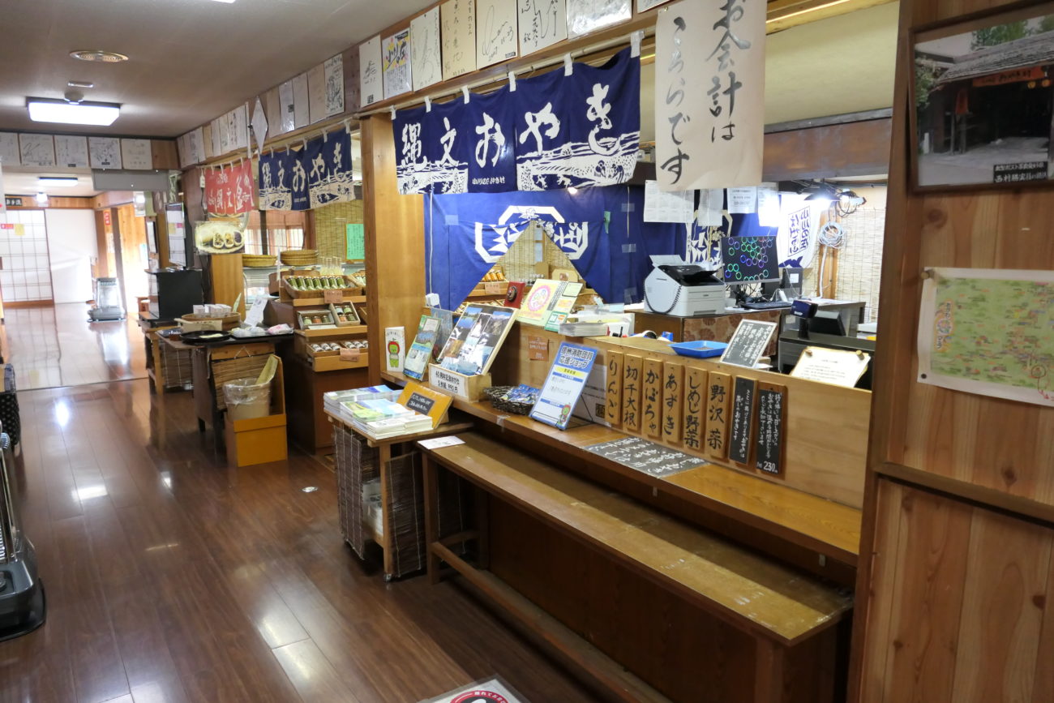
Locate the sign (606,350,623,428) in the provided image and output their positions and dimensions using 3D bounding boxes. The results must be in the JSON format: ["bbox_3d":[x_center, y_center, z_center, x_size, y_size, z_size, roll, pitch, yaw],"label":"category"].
[{"bbox_3d":[0.308,0.127,2.523,0.020,0.255,0.079,-7,12,-34],"label":"sign"}]

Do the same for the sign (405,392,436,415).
[{"bbox_3d":[-0.458,0.227,3.158,0.174,0.066,0.008,11,-20,49],"label":"sign"}]

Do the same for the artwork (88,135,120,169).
[{"bbox_3d":[-3.838,-1.804,6.671,0.243,0.272,0.018,-7,12,-34],"label":"artwork"}]

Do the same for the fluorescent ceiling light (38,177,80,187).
[{"bbox_3d":[-5.388,-1.950,8.434,0.373,0.075,0.418,-7,12,-34],"label":"fluorescent ceiling light"}]

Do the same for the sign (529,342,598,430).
[{"bbox_3d":[0.133,0.118,2.616,0.018,0.304,0.218,27,-8,-35],"label":"sign"}]

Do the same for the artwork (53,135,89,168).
[{"bbox_3d":[-4.054,-1.785,6.521,0.243,0.266,0.018,-7,12,-34],"label":"artwork"}]

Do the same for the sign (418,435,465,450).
[{"bbox_3d":[-0.342,0.368,2.968,0.165,0.004,0.112,-6,11,-29],"label":"sign"}]

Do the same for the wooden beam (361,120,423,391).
[{"bbox_3d":[-0.646,-0.131,3.675,0.254,1.985,0.149,-7,12,-34],"label":"wooden beam"}]

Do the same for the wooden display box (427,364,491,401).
[{"bbox_3d":[-0.280,0.126,3.089,0.117,0.111,0.326,-7,12,-35],"label":"wooden display box"}]

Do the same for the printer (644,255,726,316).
[{"bbox_3d":[1.036,-0.436,4.777,0.370,0.360,0.370,-7,12,-34],"label":"printer"}]

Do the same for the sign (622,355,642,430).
[{"bbox_3d":[0.363,0.140,2.484,0.016,0.256,0.074,-7,12,-34],"label":"sign"}]

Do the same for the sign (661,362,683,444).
[{"bbox_3d":[0.468,0.165,2.337,0.016,0.256,0.072,-7,12,-34],"label":"sign"}]

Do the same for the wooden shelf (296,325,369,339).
[{"bbox_3d":[-1.226,-0.159,4.845,0.580,0.045,0.280,-7,12,-34],"label":"wooden shelf"}]

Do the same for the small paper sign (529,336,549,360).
[{"bbox_3d":[0.046,-0.009,2.927,0.006,0.090,0.133,-7,12,-34],"label":"small paper sign"}]

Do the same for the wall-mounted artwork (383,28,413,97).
[{"bbox_3d":[-0.549,-1.195,3.062,0.015,0.254,0.262,-7,12,-34],"label":"wall-mounted artwork"}]

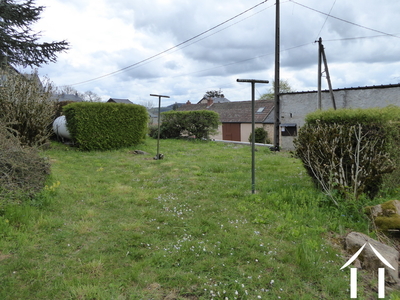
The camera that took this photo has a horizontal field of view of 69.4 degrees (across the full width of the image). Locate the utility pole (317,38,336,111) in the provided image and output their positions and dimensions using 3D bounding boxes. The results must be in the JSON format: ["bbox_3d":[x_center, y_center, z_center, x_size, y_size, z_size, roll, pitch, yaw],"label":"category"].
[{"bbox_3d":[6.950,-3.000,15.500,1.350,5.700,0.350,1,5,11],"label":"utility pole"}]

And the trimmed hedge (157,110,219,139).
[{"bbox_3d":[-0.780,-1.510,17.350,3.700,1.650,1.350,3,5,30],"label":"trimmed hedge"}]

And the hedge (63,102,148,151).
[{"bbox_3d":[-4.140,-1.000,13.000,3.100,1.950,1.450,-3,6,-38],"label":"hedge"}]

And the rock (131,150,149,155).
[{"bbox_3d":[-2.220,0.090,10.700,0.640,0.170,0.420,0,4,-6],"label":"rock"}]

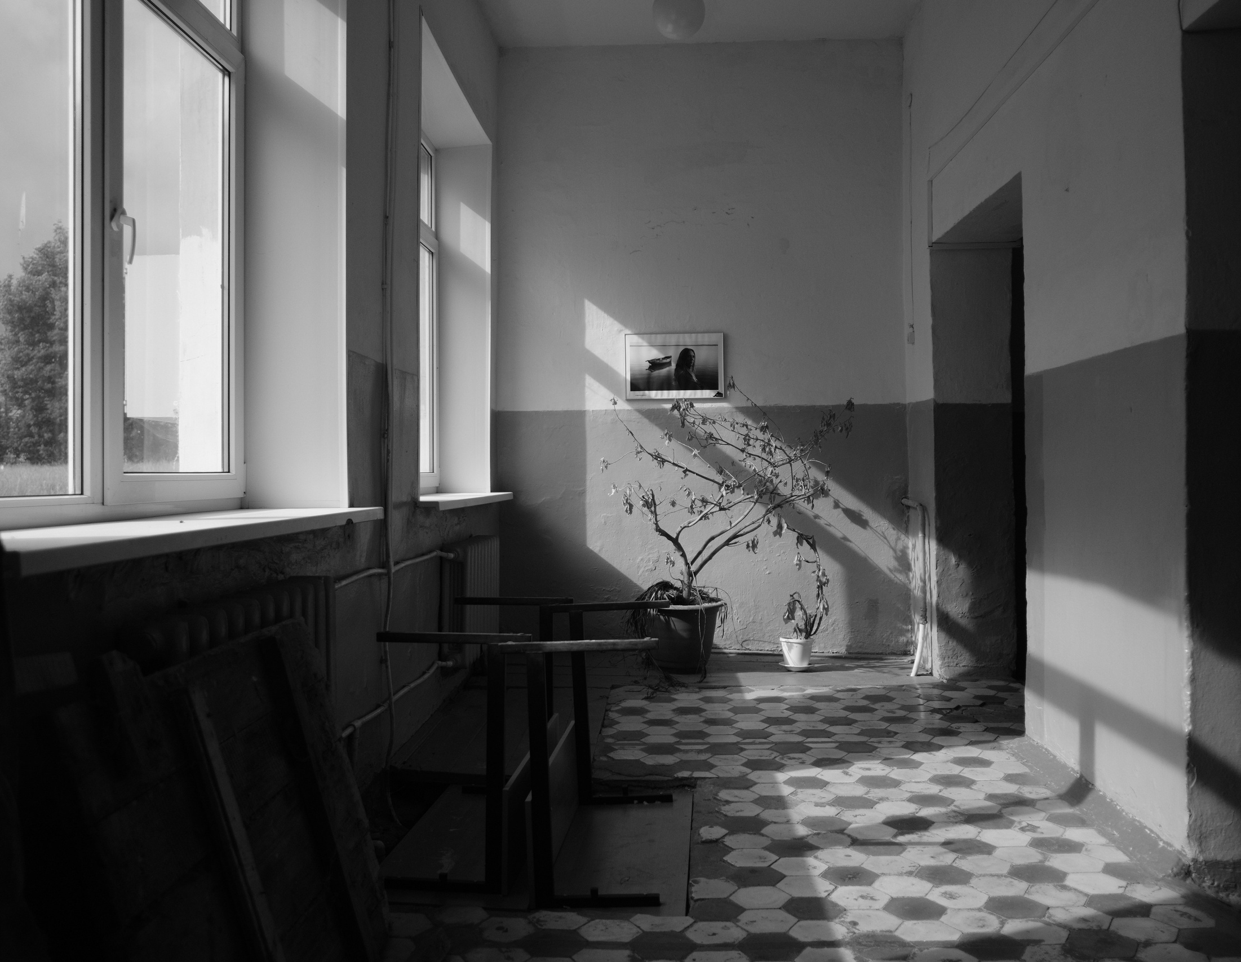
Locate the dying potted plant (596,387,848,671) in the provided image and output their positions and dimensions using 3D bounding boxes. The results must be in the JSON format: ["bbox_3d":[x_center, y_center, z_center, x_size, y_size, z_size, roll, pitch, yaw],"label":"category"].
[{"bbox_3d":[0.597,0.239,6.000,1.390,1.610,1.000,-1,0,2],"label":"dying potted plant"}]

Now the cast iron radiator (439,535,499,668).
[{"bbox_3d":[-0.757,0.590,5.490,0.140,0.580,0.880,-1,0,2],"label":"cast iron radiator"}]

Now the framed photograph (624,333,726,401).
[{"bbox_3d":[0.333,-0.697,6.590,0.600,0.405,0.025,-1,0,2],"label":"framed photograph"}]

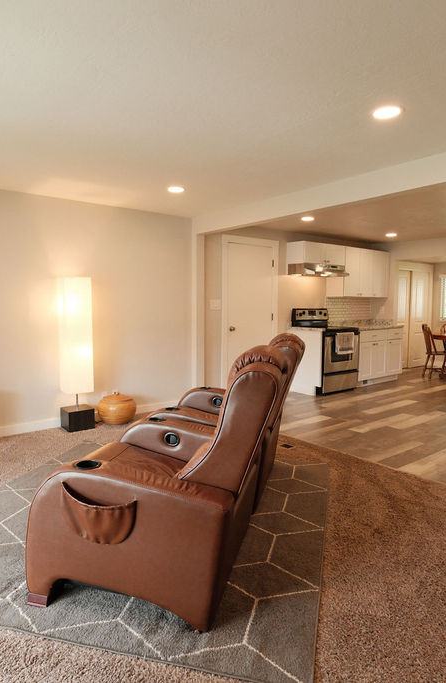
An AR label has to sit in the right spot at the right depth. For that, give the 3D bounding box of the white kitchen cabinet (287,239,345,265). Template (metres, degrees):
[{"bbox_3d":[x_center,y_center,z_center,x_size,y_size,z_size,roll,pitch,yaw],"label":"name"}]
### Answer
[{"bbox_3d":[1.416,-1.289,6.386,0.930,0.295,0.335,-4,6,-38],"label":"white kitchen cabinet"}]

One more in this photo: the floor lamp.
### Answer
[{"bbox_3d":[-1.458,0.124,4.250,0.250,1.510,0.240,-4,6,-38],"label":"floor lamp"}]

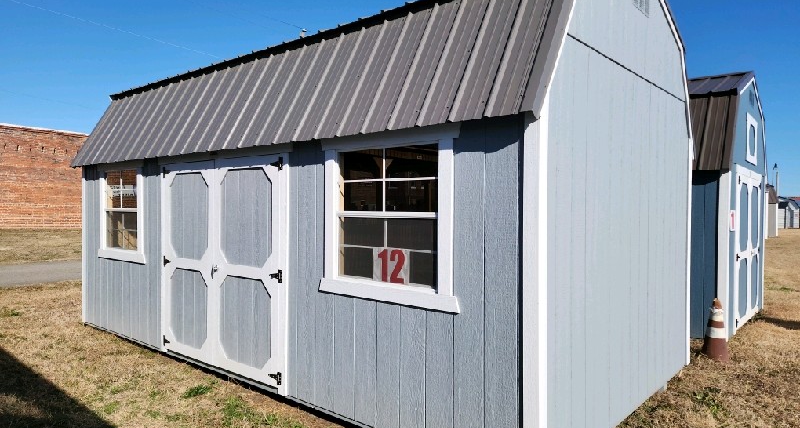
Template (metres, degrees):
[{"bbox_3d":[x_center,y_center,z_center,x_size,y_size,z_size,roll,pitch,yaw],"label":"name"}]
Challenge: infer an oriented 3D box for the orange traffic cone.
[{"bbox_3d":[3.197,1.184,5.380,0.300,0.670,0.300,1,1,40],"label":"orange traffic cone"}]

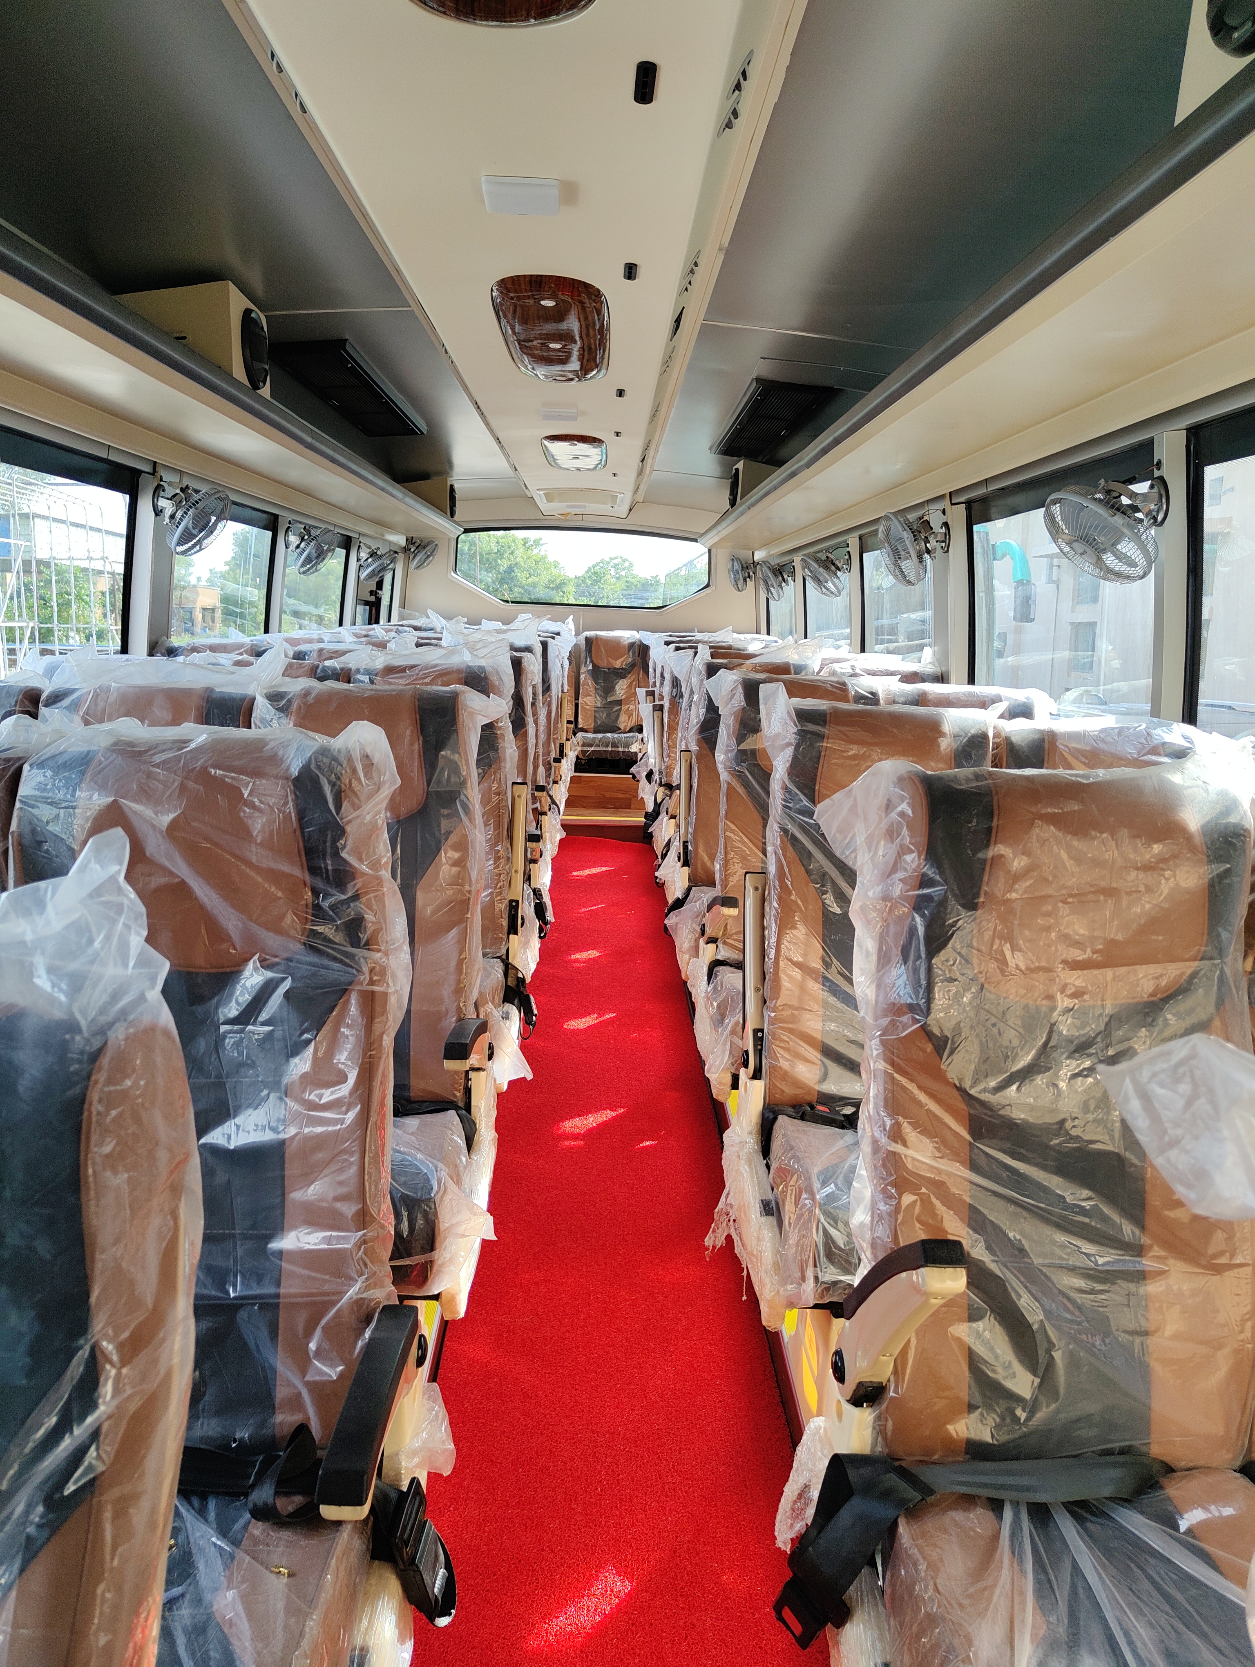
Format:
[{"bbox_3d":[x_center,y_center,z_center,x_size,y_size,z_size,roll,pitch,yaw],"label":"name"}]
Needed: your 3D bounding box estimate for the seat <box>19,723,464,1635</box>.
[{"bbox_3d":[-0.432,0.396,1.020,0.440,0.950,0.660,2,10,-2],"label":"seat"}]

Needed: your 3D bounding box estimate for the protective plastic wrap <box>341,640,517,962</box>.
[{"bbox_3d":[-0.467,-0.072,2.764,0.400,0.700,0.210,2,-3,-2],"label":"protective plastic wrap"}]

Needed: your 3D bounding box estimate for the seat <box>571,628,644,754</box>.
[{"bbox_3d":[-0.126,-0.864,7.468,0.440,0.850,0.700,1,11,-1],"label":"seat"}]

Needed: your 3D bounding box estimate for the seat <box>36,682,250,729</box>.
[{"bbox_3d":[-0.912,0.291,1.949,0.420,1.040,0.720,1,11,-1],"label":"seat"}]

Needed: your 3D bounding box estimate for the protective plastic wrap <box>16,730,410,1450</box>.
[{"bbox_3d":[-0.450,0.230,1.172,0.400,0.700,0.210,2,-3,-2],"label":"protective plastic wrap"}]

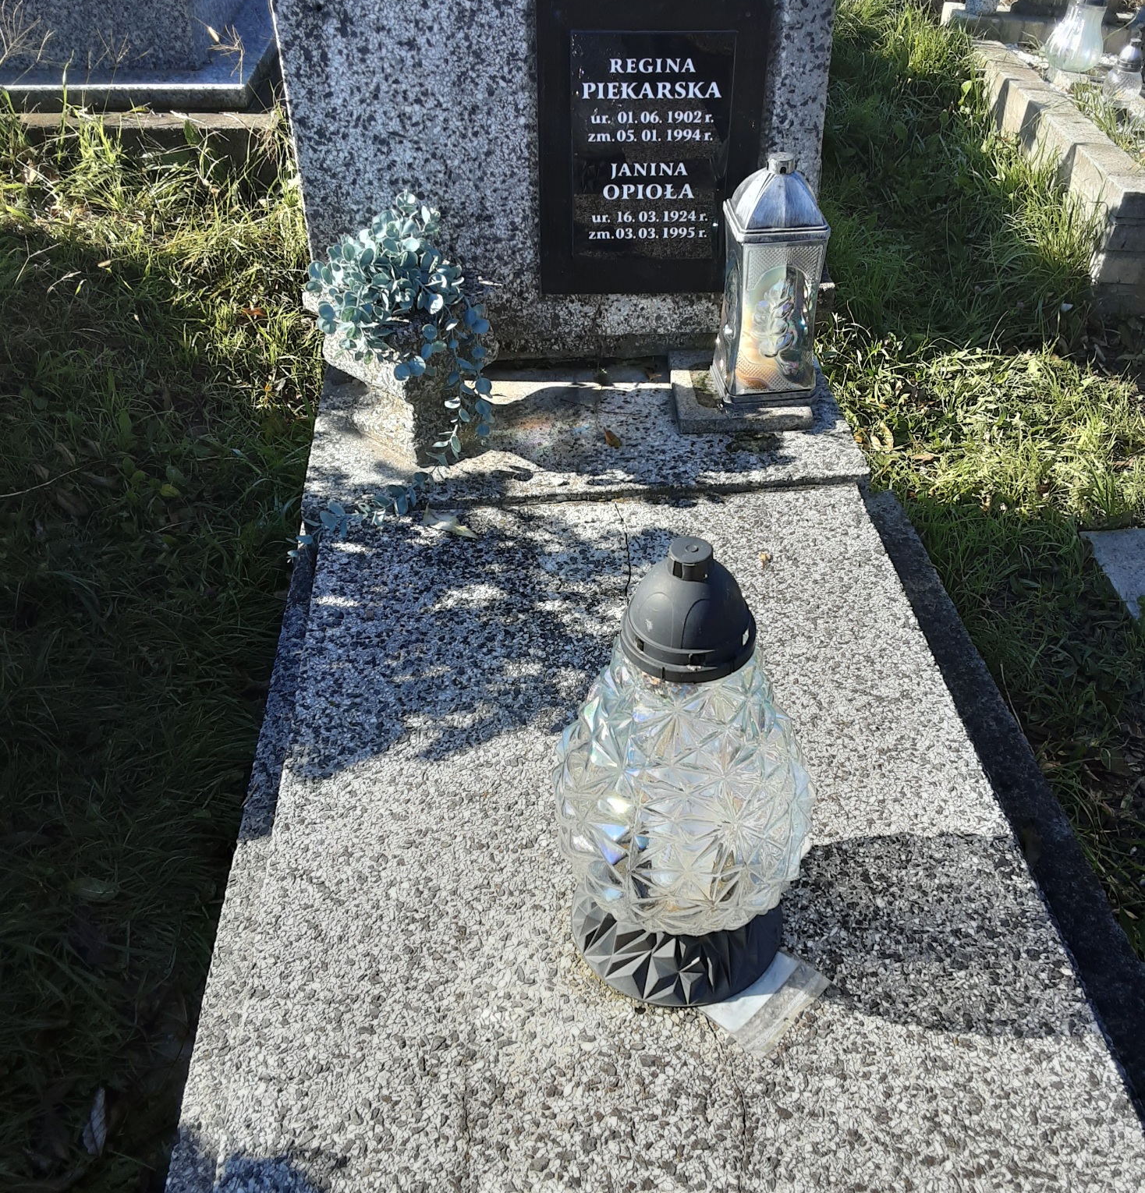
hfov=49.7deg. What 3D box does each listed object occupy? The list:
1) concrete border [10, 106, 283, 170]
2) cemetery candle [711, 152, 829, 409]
[{"bbox_3d":[-1.216,-1.284,3.509,0.860,0.127,0.147,-2,36,-2],"label":"concrete border"},{"bbox_3d":[0.275,-0.443,1.688,0.133,0.318,0.131,-7,37,-9],"label":"cemetery candle"}]

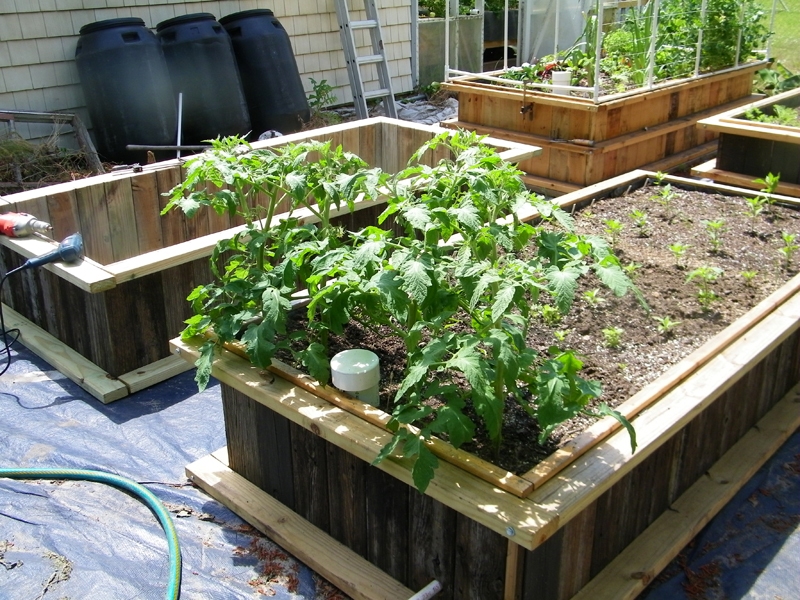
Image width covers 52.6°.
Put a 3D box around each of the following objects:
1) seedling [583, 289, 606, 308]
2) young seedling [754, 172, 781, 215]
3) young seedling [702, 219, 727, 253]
[{"bbox_3d":[0.619,-0.009,2.572,0.077,0.055,0.073,6,24,13],"label":"seedling"},{"bbox_3d":[1.560,-0.445,3.419,0.111,0.165,0.105,10,25,23],"label":"young seedling"},{"bbox_3d":[1.179,-0.237,3.010,0.100,0.112,0.095,-1,22,0],"label":"young seedling"}]

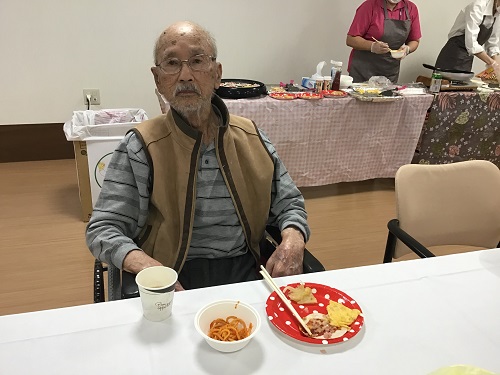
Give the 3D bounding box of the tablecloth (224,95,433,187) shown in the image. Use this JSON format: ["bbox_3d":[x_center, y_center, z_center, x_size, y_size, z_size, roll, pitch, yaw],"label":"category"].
[{"bbox_3d":[0.313,-0.343,3.219,1.840,0.700,0.500,-5,23,-17],"label":"tablecloth"}]

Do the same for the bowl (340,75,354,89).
[{"bbox_3d":[0.705,-0.769,3.271,0.115,0.080,0.115,2,22,-1],"label":"bowl"}]

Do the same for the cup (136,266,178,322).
[{"bbox_3d":[-0.169,0.197,0.820,0.075,0.077,0.075,2,22,-1],"label":"cup"}]

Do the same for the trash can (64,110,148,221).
[{"bbox_3d":[-0.822,-0.146,2.761,0.450,0.590,0.340,-5,24,-19],"label":"trash can"}]

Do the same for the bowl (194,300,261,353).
[{"bbox_3d":[-0.039,0.243,0.762,0.112,0.045,0.112,2,22,-1],"label":"bowl"}]

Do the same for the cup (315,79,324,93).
[{"bbox_3d":[0.483,-0.694,3.043,0.056,0.096,0.056,-5,23,-17],"label":"cup"}]

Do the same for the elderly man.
[{"bbox_3d":[-0.135,0.203,1.156,0.530,1.170,0.700,-3,23,-13],"label":"elderly man"}]

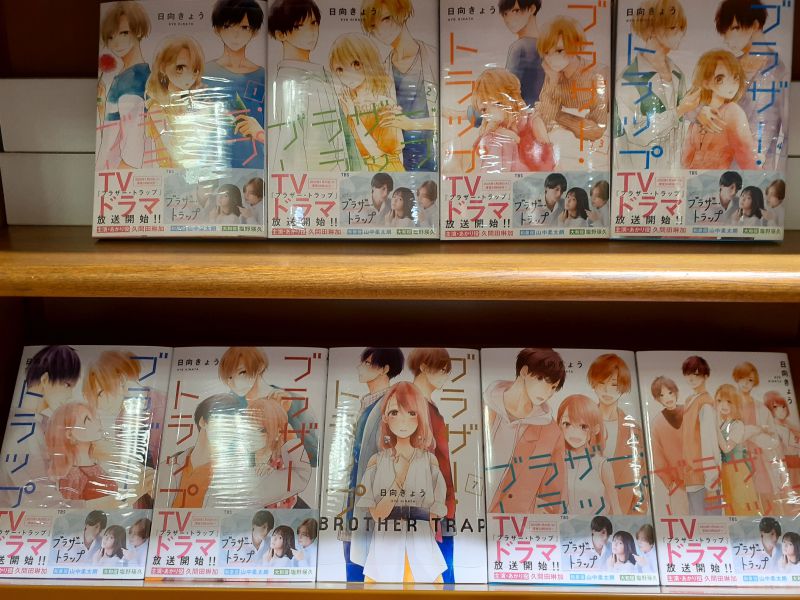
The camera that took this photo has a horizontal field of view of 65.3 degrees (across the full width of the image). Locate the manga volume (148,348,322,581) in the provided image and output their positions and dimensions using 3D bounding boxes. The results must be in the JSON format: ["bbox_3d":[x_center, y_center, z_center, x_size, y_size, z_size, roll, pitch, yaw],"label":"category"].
[{"bbox_3d":[-0.127,0.129,0.508,0.128,0.182,0.015,0,-19,0],"label":"manga volume"}]

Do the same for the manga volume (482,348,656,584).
[{"bbox_3d":[0.133,0.131,0.506,0.128,0.182,0.015,0,-19,0],"label":"manga volume"}]

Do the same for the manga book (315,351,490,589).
[{"bbox_3d":[0.003,0.130,0.507,0.128,0.182,0.015,0,-19,0],"label":"manga book"}]

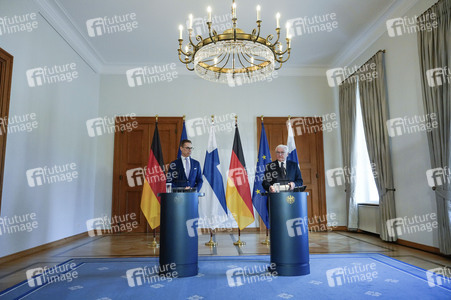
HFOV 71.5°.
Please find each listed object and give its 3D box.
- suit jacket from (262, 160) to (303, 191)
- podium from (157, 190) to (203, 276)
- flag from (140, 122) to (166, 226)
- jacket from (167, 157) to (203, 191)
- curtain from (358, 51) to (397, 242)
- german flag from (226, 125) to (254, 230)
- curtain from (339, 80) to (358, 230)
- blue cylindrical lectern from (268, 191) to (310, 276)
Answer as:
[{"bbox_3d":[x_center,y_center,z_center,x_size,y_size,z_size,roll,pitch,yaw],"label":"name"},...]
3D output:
[{"bbox_3d":[0.866,0.517,4.748,0.600,0.750,0.400,-2,-8,7],"label":"suit jacket"},{"bbox_3d":[-0.623,1.128,4.287,0.600,1.060,0.470,0,-8,-7],"label":"podium"},{"bbox_3d":[-1.490,0.530,6.681,0.590,2.240,0.300,0,-8,-3],"label":"flag"},{"bbox_3d":[-0.622,0.478,4.767,0.570,0.760,0.380,1,-8,-9],"label":"jacket"},{"bbox_3d":[3.374,-0.063,6.994,0.200,3.950,1.080,0,-8,-3],"label":"curtain"},{"bbox_3d":[0.306,0.567,6.706,0.600,2.240,0.300,0,-8,-3],"label":"german flag"},{"bbox_3d":[3.323,0.080,8.124,0.200,3.980,1.000,0,-8,-3],"label":"curtain"},{"bbox_3d":[0.869,1.112,4.276,0.600,1.060,0.470,-1,-8,0],"label":"blue cylindrical lectern"}]

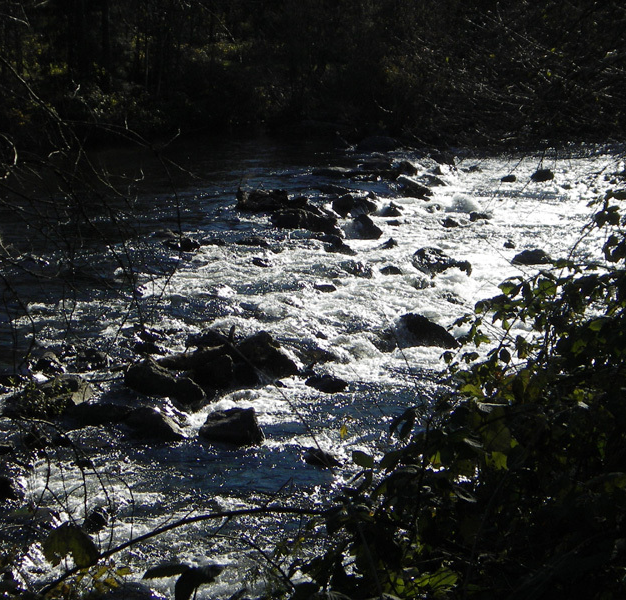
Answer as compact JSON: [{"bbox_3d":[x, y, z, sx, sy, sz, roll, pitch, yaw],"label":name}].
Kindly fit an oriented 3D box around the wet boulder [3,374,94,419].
[{"bbox_3d":[-2.795,0.974,15.324,0.950,0.464,0.654,-2,13,-10],"label":"wet boulder"}]

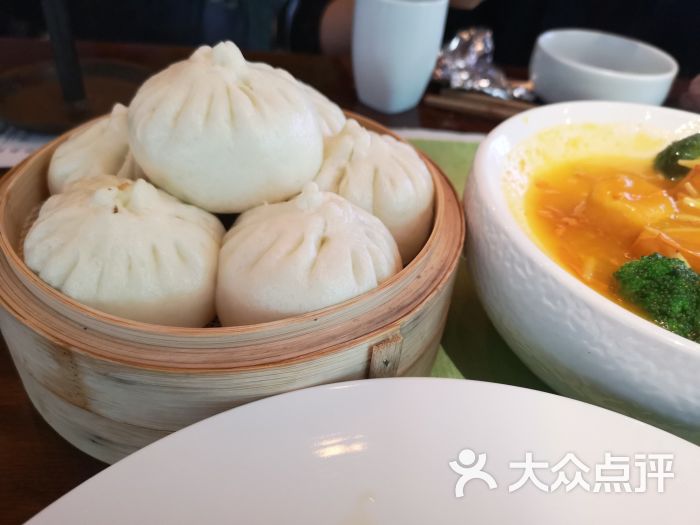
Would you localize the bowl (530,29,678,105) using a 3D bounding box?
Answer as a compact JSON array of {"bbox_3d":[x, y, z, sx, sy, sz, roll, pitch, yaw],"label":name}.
[{"bbox_3d":[0.218,-0.157,0.487,0.116,0.059,0.116,3,41,-3],"label":"bowl"}]

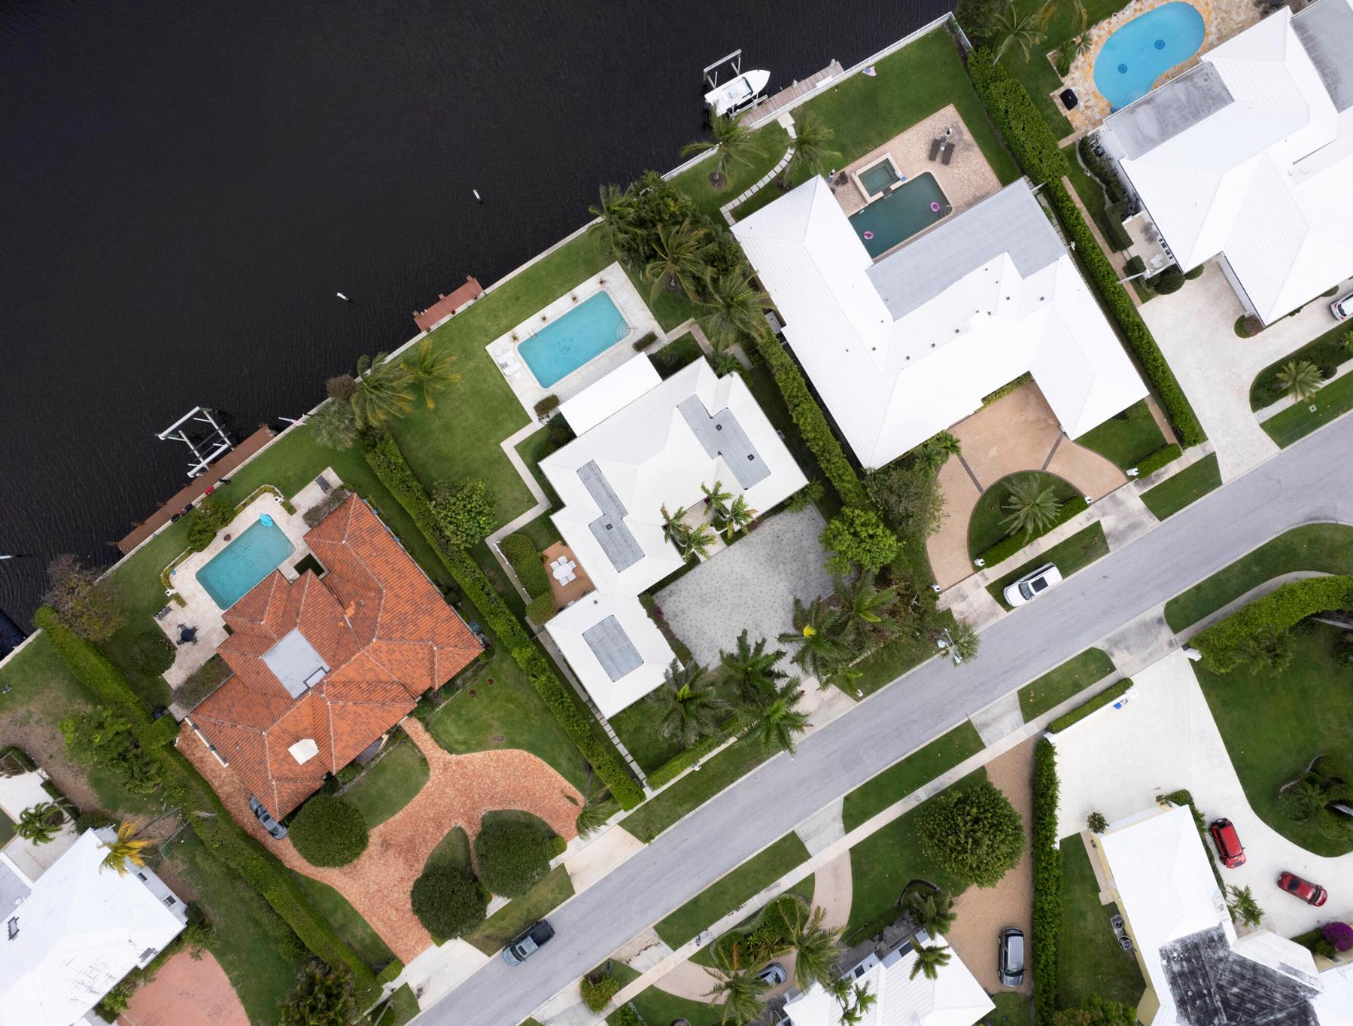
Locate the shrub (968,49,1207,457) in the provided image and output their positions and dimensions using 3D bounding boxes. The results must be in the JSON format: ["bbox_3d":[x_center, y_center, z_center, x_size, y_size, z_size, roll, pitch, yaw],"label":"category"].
[{"bbox_3d":[37.909,-24.315,86.720,2.300,3.000,39.800,-30,90,0],"label":"shrub"}]

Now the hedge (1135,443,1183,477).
[{"bbox_3d":[44.300,-4.750,86.950,4.250,1.150,1.400,-31,90,0],"label":"hedge"}]

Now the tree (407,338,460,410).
[{"bbox_3d":[-21.210,-12.040,84.300,5.000,7.500,6.000,0,90,0],"label":"tree"}]

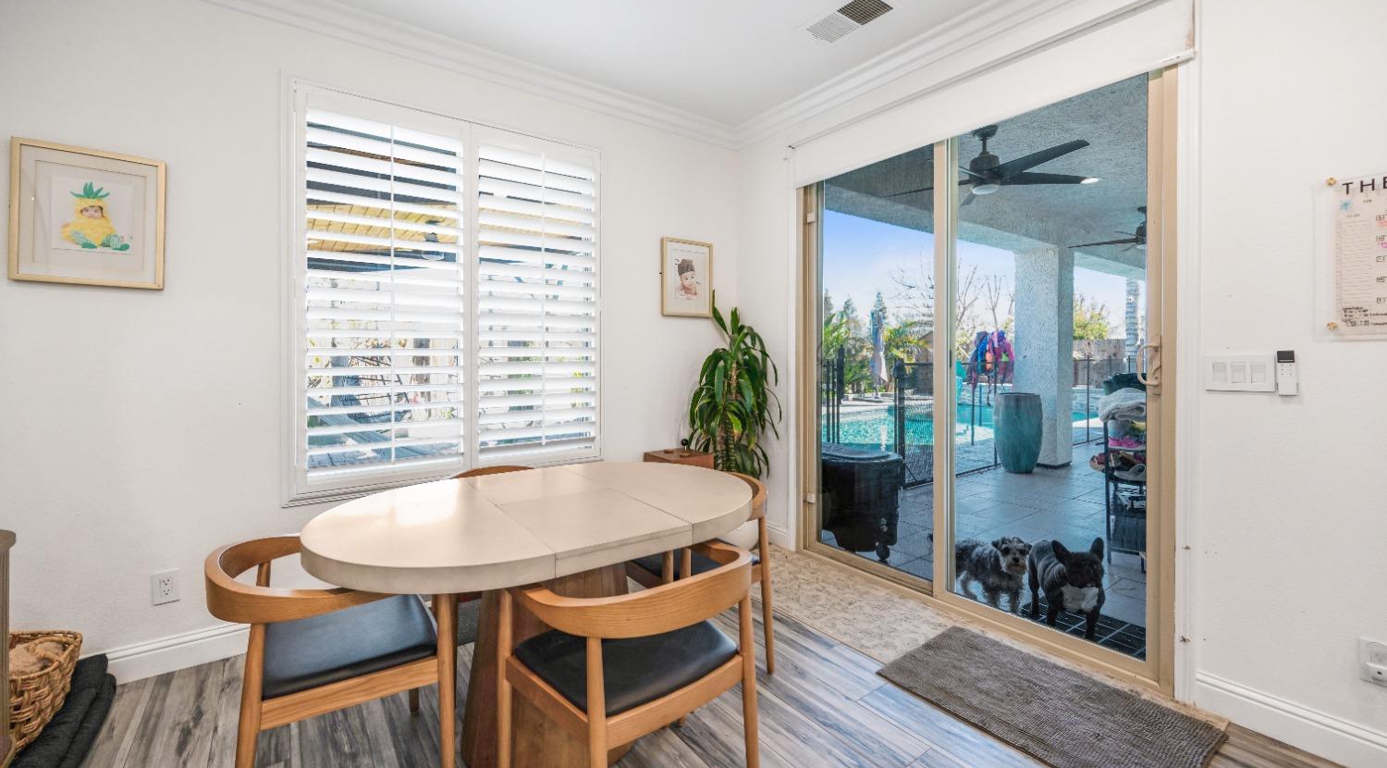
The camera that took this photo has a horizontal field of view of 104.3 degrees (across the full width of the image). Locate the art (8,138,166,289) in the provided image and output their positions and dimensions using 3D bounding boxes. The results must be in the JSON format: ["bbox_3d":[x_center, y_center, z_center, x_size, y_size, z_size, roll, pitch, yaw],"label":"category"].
[{"bbox_3d":[-2.211,-0.612,1.976,0.400,0.495,0.030,-1,2,-36],"label":"art"}]

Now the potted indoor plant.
[{"bbox_3d":[0.241,0.279,3.457,0.570,1.620,0.570,0,2,0],"label":"potted indoor plant"}]

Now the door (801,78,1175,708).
[{"bbox_3d":[1.256,-0.077,2.686,0.120,2.360,1.800,-1,2,-36],"label":"door"}]

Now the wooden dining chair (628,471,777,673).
[{"bbox_3d":[-0.013,0.767,2.182,0.525,0.745,0.585,-1,2,-36],"label":"wooden dining chair"}]

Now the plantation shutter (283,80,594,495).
[{"bbox_3d":[-1.151,-0.419,2.766,1.476,1.798,0.080,-1,2,-36],"label":"plantation shutter"}]

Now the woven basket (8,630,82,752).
[{"bbox_3d":[-2.201,0.961,1.597,0.470,0.250,0.400,-1,2,-36],"label":"woven basket"}]

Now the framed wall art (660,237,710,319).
[{"bbox_3d":[-0.029,-0.698,3.579,0.405,0.505,0.030,-1,2,-36],"label":"framed wall art"}]

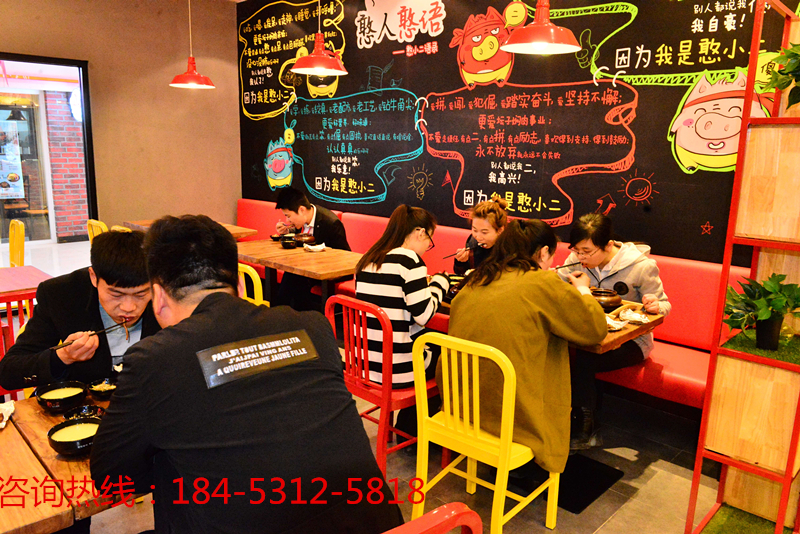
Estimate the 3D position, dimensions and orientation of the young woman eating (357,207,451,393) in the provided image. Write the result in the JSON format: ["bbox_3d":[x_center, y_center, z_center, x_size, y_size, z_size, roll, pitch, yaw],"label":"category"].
[{"bbox_3d":[-0.009,0.329,2.679,0.660,1.200,0.480,-8,15,-38],"label":"young woman eating"}]

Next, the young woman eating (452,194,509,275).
[{"bbox_3d":[0.541,0.206,3.370,0.680,1.190,0.500,-9,16,-43],"label":"young woman eating"}]

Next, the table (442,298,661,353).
[{"bbox_3d":[0.506,0.528,2.892,1.200,0.750,0.700,11,15,40],"label":"table"}]

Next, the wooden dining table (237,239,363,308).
[{"bbox_3d":[-0.670,0.278,3.975,0.600,0.750,1.200,-10,16,-44],"label":"wooden dining table"}]

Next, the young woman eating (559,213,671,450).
[{"bbox_3d":[1.012,0.323,2.889,0.700,1.180,0.550,-8,15,-40],"label":"young woman eating"}]

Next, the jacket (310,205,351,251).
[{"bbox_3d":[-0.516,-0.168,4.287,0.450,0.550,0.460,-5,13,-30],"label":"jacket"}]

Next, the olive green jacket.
[{"bbox_3d":[0.448,0.357,2.308,0.500,0.740,0.560,-10,16,-44],"label":"olive green jacket"}]

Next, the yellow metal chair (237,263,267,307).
[{"bbox_3d":[-0.774,0.367,3.538,0.420,0.860,0.480,12,15,41],"label":"yellow metal chair"}]

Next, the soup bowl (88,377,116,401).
[{"bbox_3d":[-0.810,0.343,1.655,0.092,0.042,0.092,1,12,0],"label":"soup bowl"}]

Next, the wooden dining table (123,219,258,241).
[{"bbox_3d":[-1.749,0.035,5.043,0.610,0.750,1.200,-10,16,-44],"label":"wooden dining table"}]

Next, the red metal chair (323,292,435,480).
[{"bbox_3d":[-0.053,0.539,2.776,0.420,0.860,0.480,13,16,43],"label":"red metal chair"}]

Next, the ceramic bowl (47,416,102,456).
[{"bbox_3d":[-0.737,0.392,1.371,0.114,0.052,0.114,1,11,0],"label":"ceramic bowl"}]

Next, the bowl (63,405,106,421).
[{"bbox_3d":[-0.770,0.378,1.471,0.092,0.042,0.092,1,11,0],"label":"bowl"}]

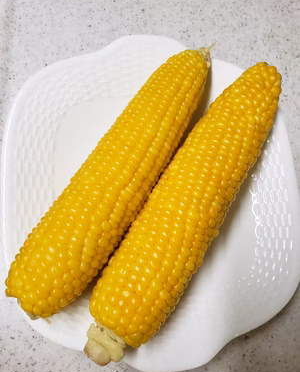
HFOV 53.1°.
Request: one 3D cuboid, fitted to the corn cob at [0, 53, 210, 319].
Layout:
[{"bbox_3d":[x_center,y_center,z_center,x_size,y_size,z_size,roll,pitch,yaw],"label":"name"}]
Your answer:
[{"bbox_3d":[-0.016,-0.014,0.202,0.048,0.048,0.214,31,76,8],"label":"corn cob"}]

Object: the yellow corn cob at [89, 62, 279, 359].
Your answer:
[{"bbox_3d":[0.032,0.005,0.196,0.048,0.048,0.225,30,76,8],"label":"yellow corn cob"}]

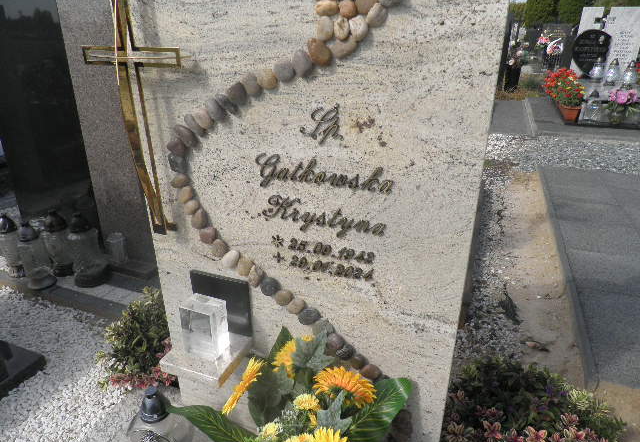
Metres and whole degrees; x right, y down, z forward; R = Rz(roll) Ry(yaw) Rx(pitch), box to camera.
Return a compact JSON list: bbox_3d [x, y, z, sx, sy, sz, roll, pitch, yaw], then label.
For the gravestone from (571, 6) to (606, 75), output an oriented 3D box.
[{"bbox_3d":[3.240,-2.158,5.393,0.225,0.830,0.100,10,26,21],"label":"gravestone"}]

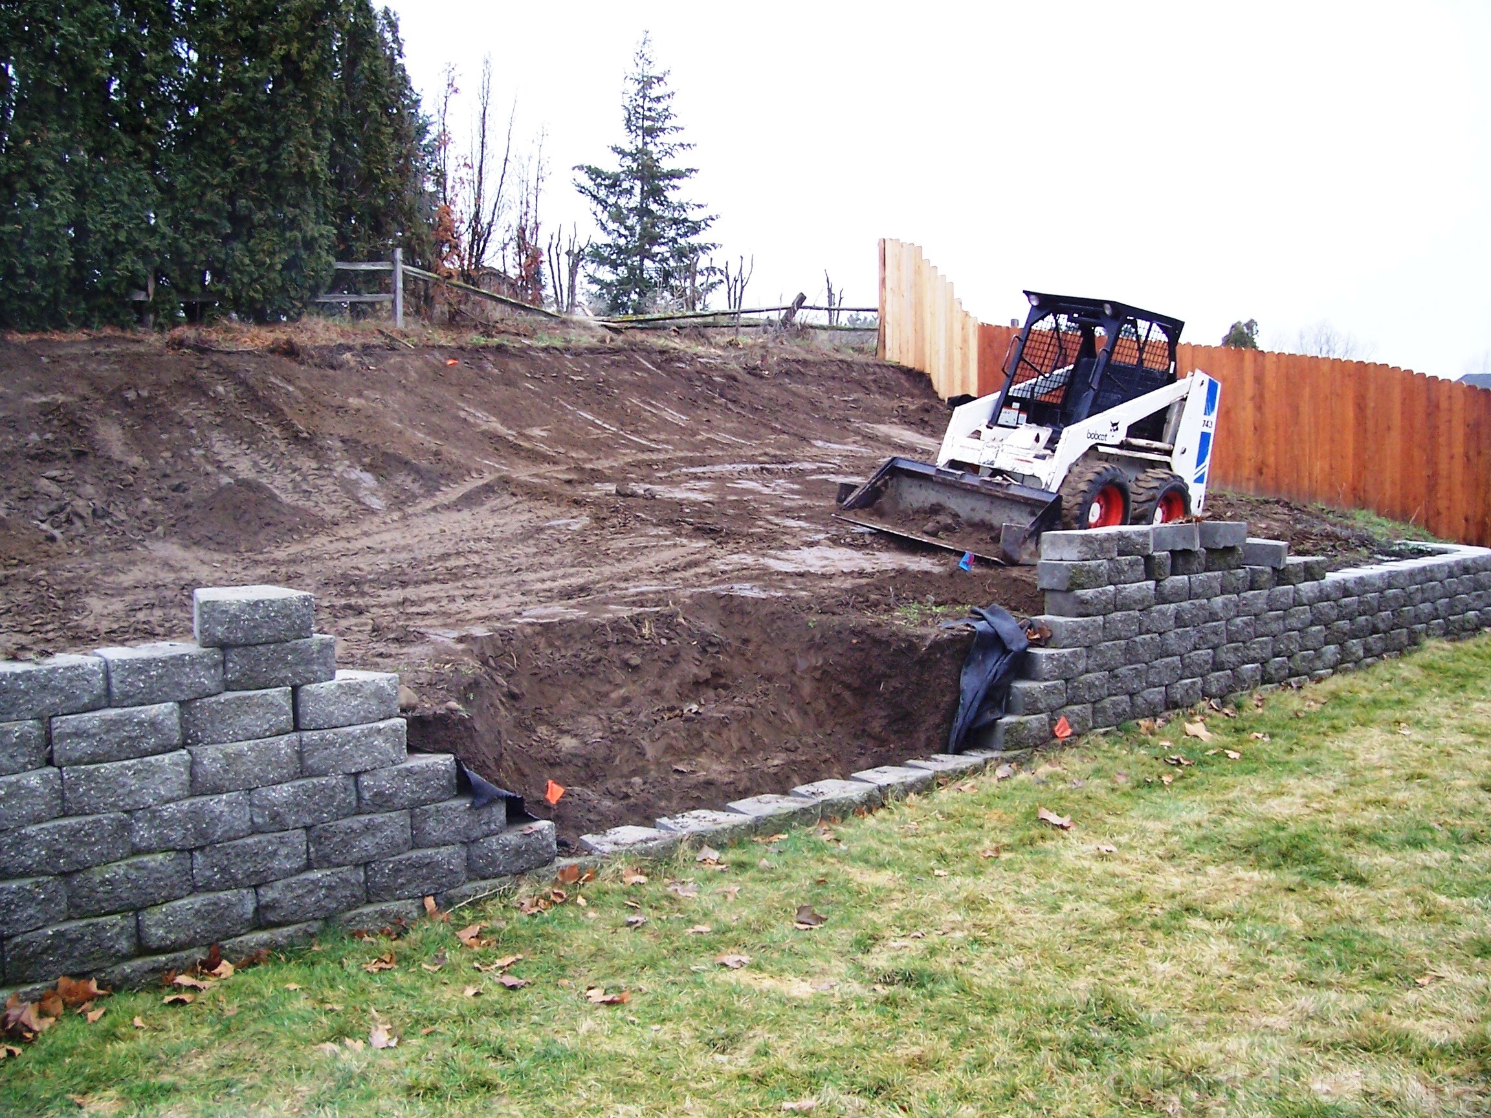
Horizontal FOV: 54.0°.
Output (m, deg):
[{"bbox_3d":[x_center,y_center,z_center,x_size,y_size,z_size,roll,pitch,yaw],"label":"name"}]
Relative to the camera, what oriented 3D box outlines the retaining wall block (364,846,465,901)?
[{"bbox_3d":[-1.542,1.375,6.577,0.465,0.195,0.300,-4,8,-39],"label":"retaining wall block"}]

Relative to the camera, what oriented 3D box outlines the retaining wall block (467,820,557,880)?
[{"bbox_3d":[-1.169,1.347,6.877,0.465,0.195,0.300,-4,8,-39],"label":"retaining wall block"}]

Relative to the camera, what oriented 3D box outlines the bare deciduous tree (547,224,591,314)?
[{"bbox_3d":[-2.772,-4.510,23.000,0.695,1.500,0.750,1,6,0],"label":"bare deciduous tree"}]

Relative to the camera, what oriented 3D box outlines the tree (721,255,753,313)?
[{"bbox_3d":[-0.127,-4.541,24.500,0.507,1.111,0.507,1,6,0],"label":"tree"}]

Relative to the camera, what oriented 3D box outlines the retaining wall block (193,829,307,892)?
[{"bbox_3d":[-2.116,1.223,6.106,0.465,0.195,0.300,-4,8,-39],"label":"retaining wall block"}]

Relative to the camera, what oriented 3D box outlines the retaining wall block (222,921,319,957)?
[{"bbox_3d":[-2.049,1.610,6.179,0.465,0.195,0.300,-4,8,-39],"label":"retaining wall block"}]

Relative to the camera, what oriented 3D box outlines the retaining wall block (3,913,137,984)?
[{"bbox_3d":[-2.653,1.460,5.684,0.465,0.195,0.300,-4,8,-39],"label":"retaining wall block"}]

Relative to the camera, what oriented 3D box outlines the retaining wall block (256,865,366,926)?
[{"bbox_3d":[-1.917,1.404,6.275,0.465,0.195,0.300,-4,8,-39],"label":"retaining wall block"}]

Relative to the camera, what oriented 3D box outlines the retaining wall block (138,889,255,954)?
[{"bbox_3d":[-2.286,1.432,5.979,0.465,0.195,0.300,-4,8,-39],"label":"retaining wall block"}]

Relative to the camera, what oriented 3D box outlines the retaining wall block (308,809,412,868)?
[{"bbox_3d":[-1.747,1.195,6.403,0.465,0.195,0.300,-4,8,-39],"label":"retaining wall block"}]

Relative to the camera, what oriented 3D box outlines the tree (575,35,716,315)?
[{"bbox_3d":[-2.121,-8.002,31.000,2.984,6.164,2.984,1,6,0],"label":"tree"}]

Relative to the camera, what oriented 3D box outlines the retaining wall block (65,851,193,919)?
[{"bbox_3d":[-2.484,1.251,5.810,0.465,0.195,0.300,-4,8,-39],"label":"retaining wall block"}]

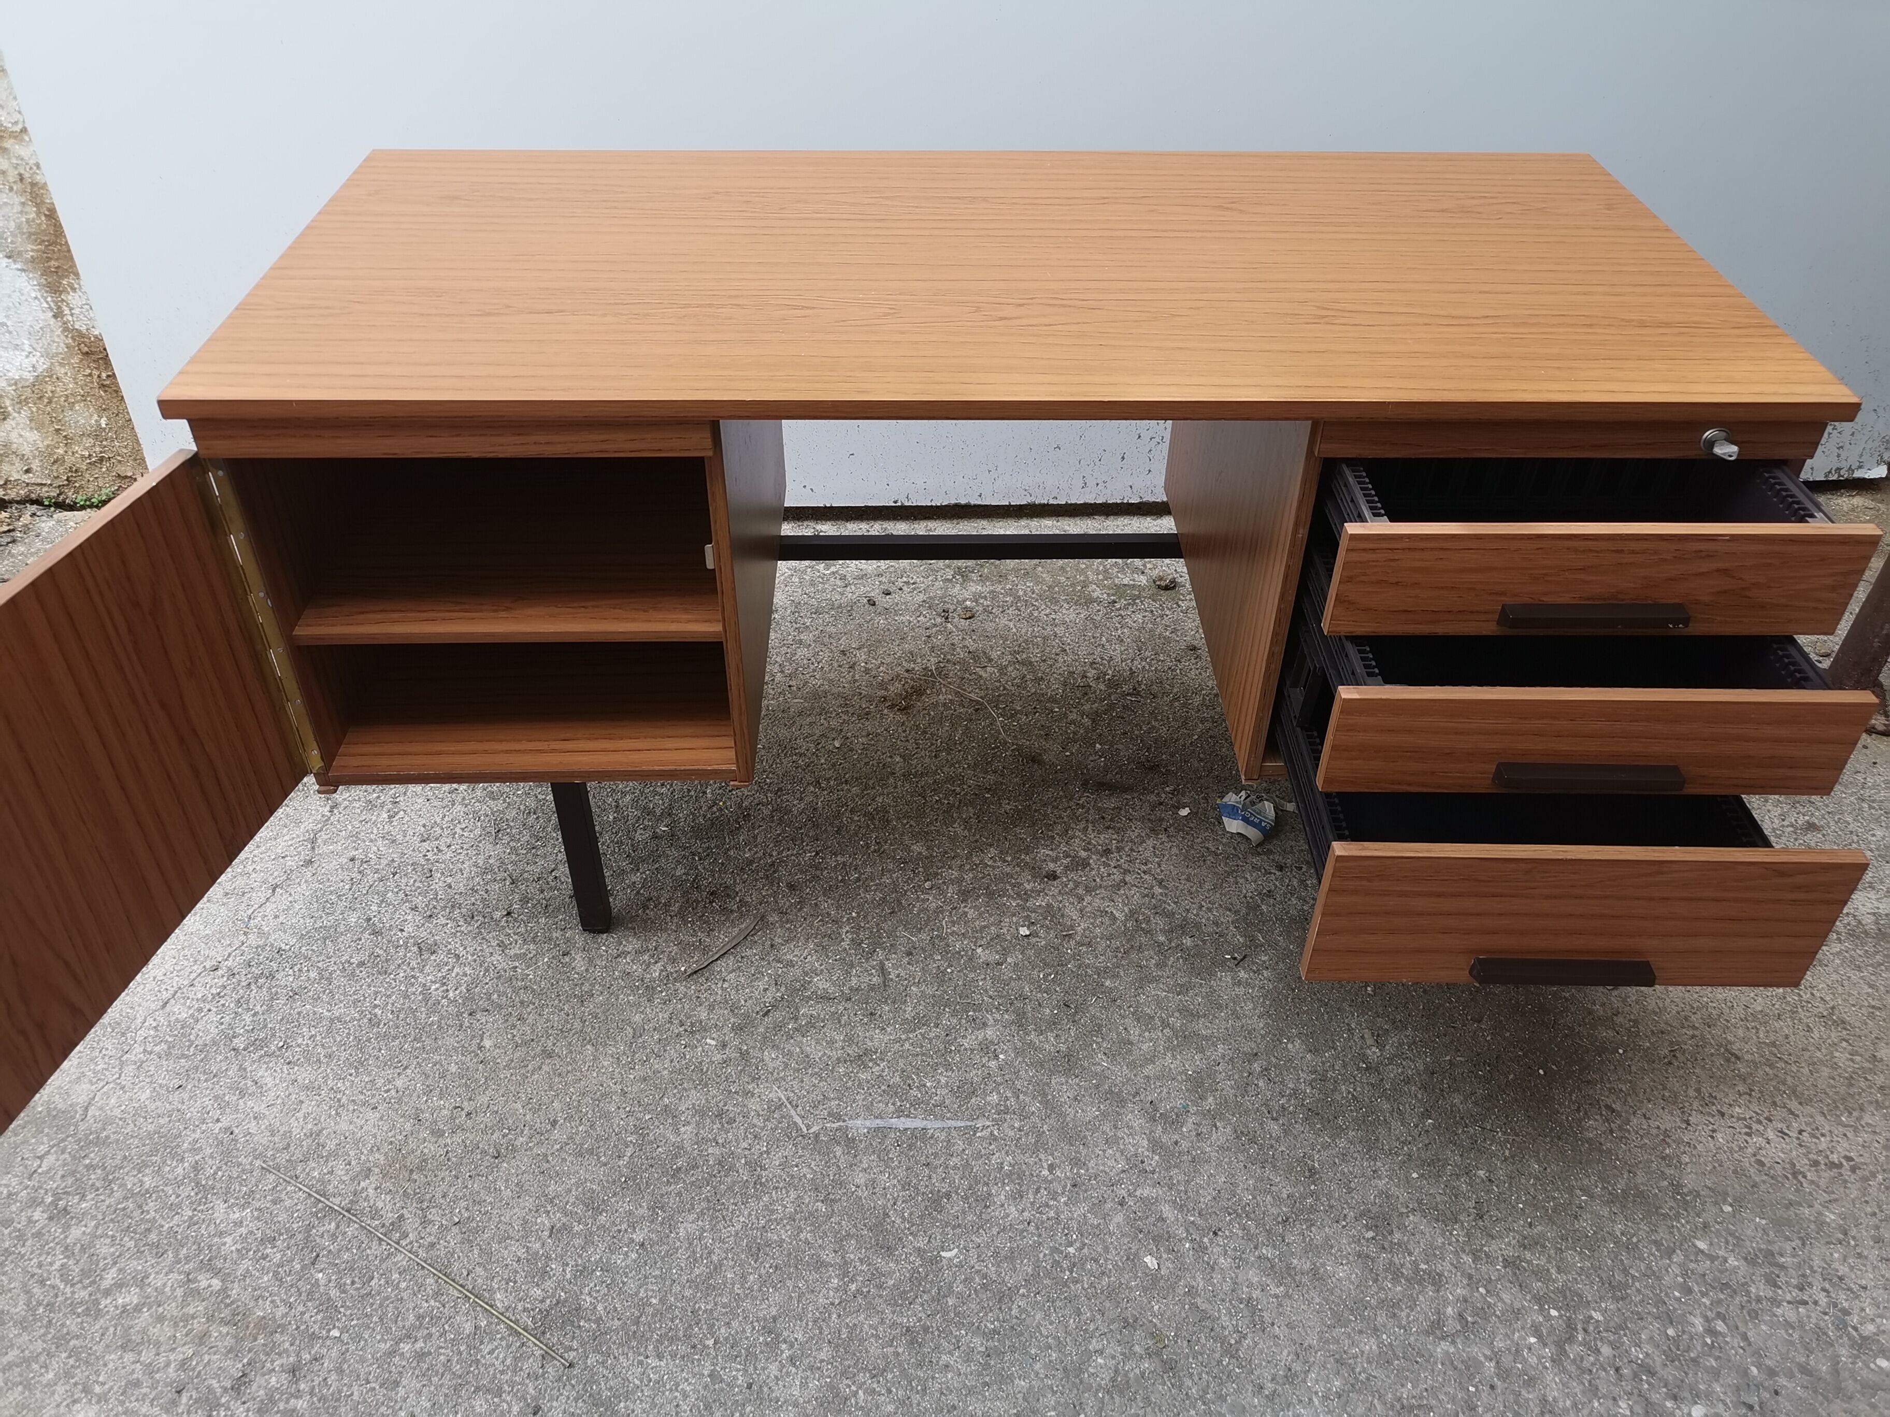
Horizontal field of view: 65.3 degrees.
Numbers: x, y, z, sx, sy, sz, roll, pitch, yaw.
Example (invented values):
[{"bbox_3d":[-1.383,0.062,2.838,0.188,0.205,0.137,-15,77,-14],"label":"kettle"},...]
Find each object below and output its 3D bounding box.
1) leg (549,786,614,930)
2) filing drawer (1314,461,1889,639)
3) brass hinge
[{"bbox_3d":[-0.427,0.152,1.725,0.028,0.282,0.028,0,39,-2],"label":"leg"},{"bbox_3d":[0.577,-0.255,1.484,0.465,0.108,0.500,0,39,-1],"label":"filing drawer"},{"bbox_3d":[-0.668,-0.073,1.445,0.027,0.378,0.018,0,39,-2],"label":"brass hinge"}]

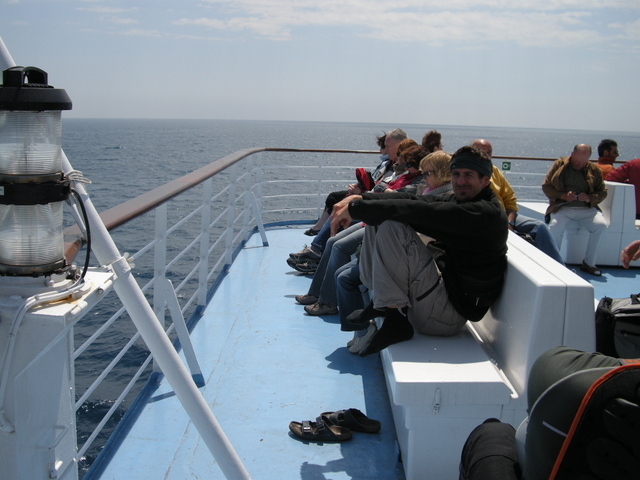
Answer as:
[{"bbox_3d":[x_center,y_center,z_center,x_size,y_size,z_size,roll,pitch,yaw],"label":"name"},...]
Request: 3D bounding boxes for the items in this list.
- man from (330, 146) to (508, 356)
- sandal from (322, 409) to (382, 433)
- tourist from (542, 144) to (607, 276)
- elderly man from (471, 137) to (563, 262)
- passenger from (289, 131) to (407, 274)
[{"bbox_3d":[0.447,0.012,3.232,0.820,0.910,0.540,-1,10,-10],"label":"man"},{"bbox_3d":[0.139,0.824,3.175,0.275,0.080,0.105,5,11,18],"label":"sandal"},{"bbox_3d":[2.483,-0.329,6.634,0.620,1.200,0.820,3,10,11],"label":"tourist"},{"bbox_3d":[1.466,-0.156,5.350,0.900,1.280,0.540,2,10,3],"label":"elderly man"},{"bbox_3d":[0.272,-0.337,6.138,1.100,1.310,0.520,1,10,0],"label":"passenger"}]

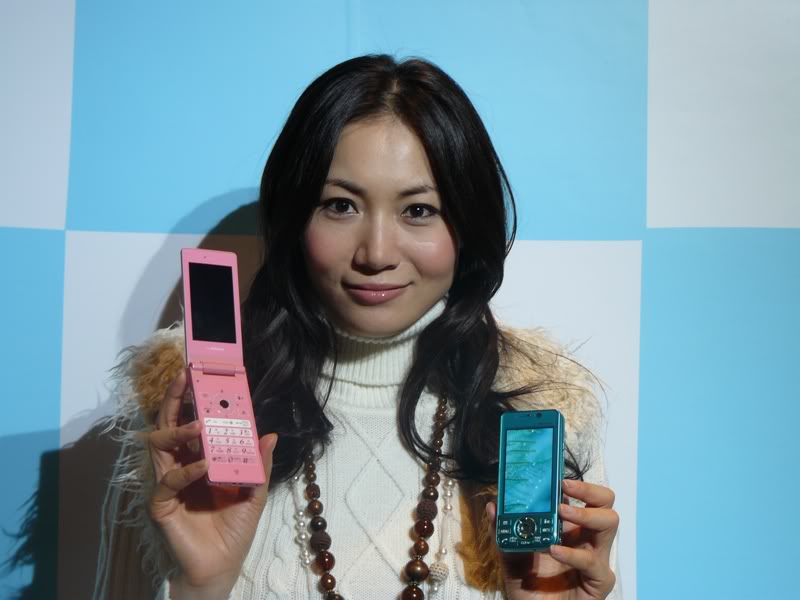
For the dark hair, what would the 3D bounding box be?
[{"bbox_3d":[0.011,-0.025,1.665,0.278,0.360,0.230,2,-1,3],"label":"dark hair"}]

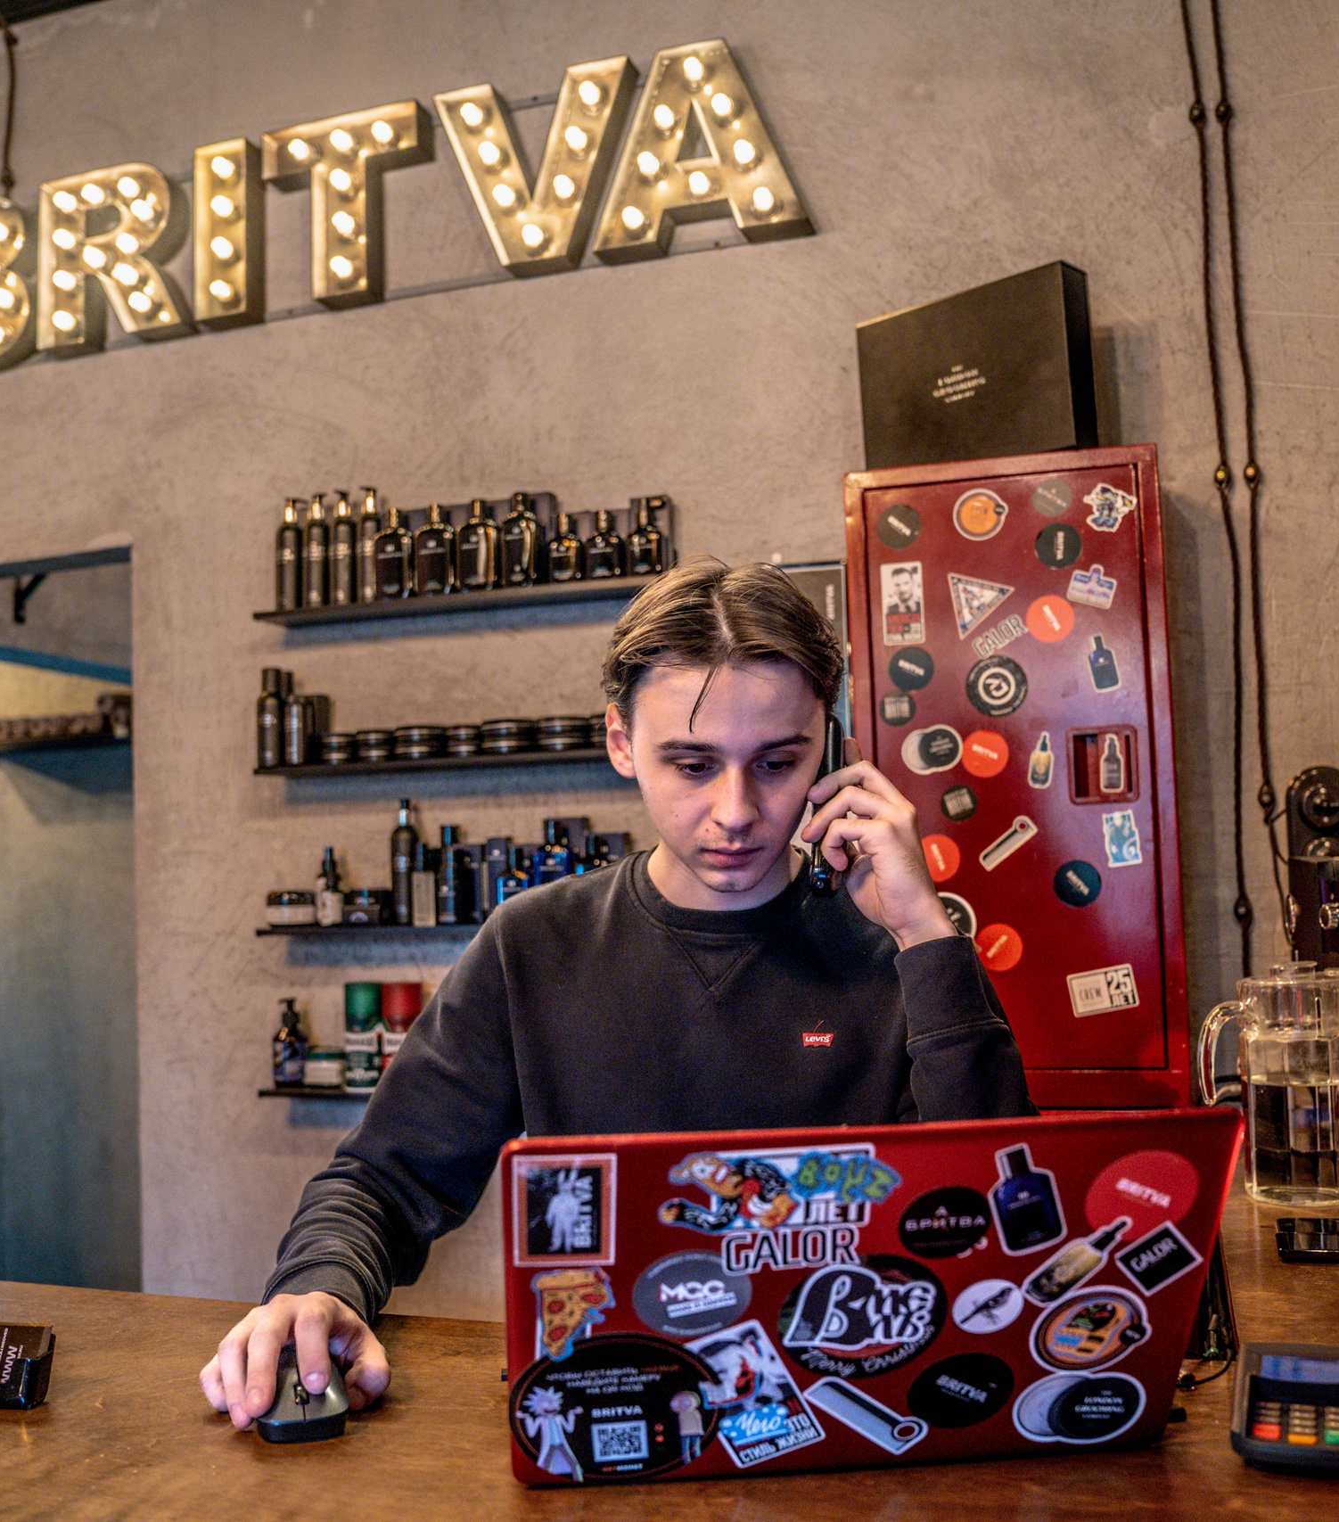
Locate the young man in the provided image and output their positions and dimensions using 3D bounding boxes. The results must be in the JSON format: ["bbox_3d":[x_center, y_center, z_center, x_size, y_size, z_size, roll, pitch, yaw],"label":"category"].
[{"bbox_3d":[0.021,0.678,1.197,0.600,1.670,0.540,-2,-4,5],"label":"young man"}]

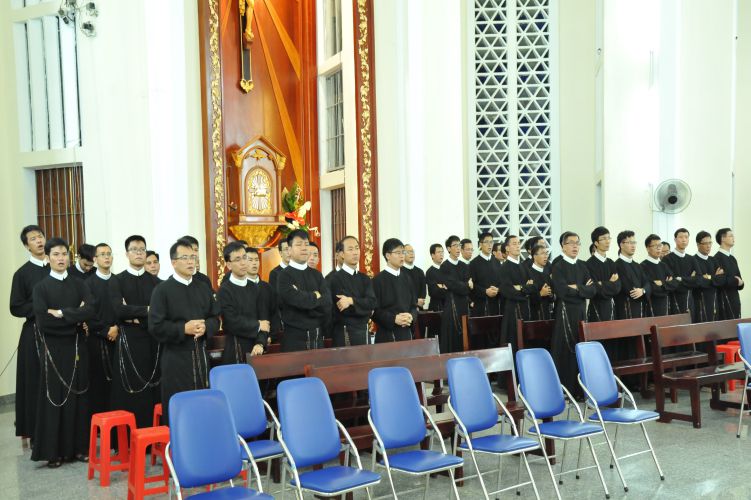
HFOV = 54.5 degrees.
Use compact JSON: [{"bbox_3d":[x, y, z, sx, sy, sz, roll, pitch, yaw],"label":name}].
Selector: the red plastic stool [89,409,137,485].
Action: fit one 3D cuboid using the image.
[{"bbox_3d":[-1.806,1.341,5.030,0.275,0.455,0.275,-1,0,-33],"label":"red plastic stool"}]

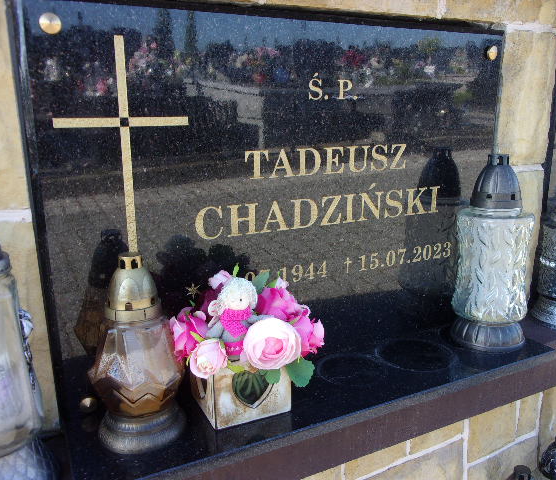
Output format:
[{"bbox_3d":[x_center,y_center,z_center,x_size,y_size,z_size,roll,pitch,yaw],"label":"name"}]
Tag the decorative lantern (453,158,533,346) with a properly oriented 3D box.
[{"bbox_3d":[0.379,0.016,0.908,0.128,0.325,0.128,-7,14,-26],"label":"decorative lantern"}]

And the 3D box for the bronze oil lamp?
[{"bbox_3d":[-0.177,0.133,0.648,0.118,0.230,0.118,-7,14,-26],"label":"bronze oil lamp"}]

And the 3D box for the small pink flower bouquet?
[{"bbox_3d":[-0.044,0.114,0.702,0.186,0.142,0.152,-7,14,-26],"label":"small pink flower bouquet"}]

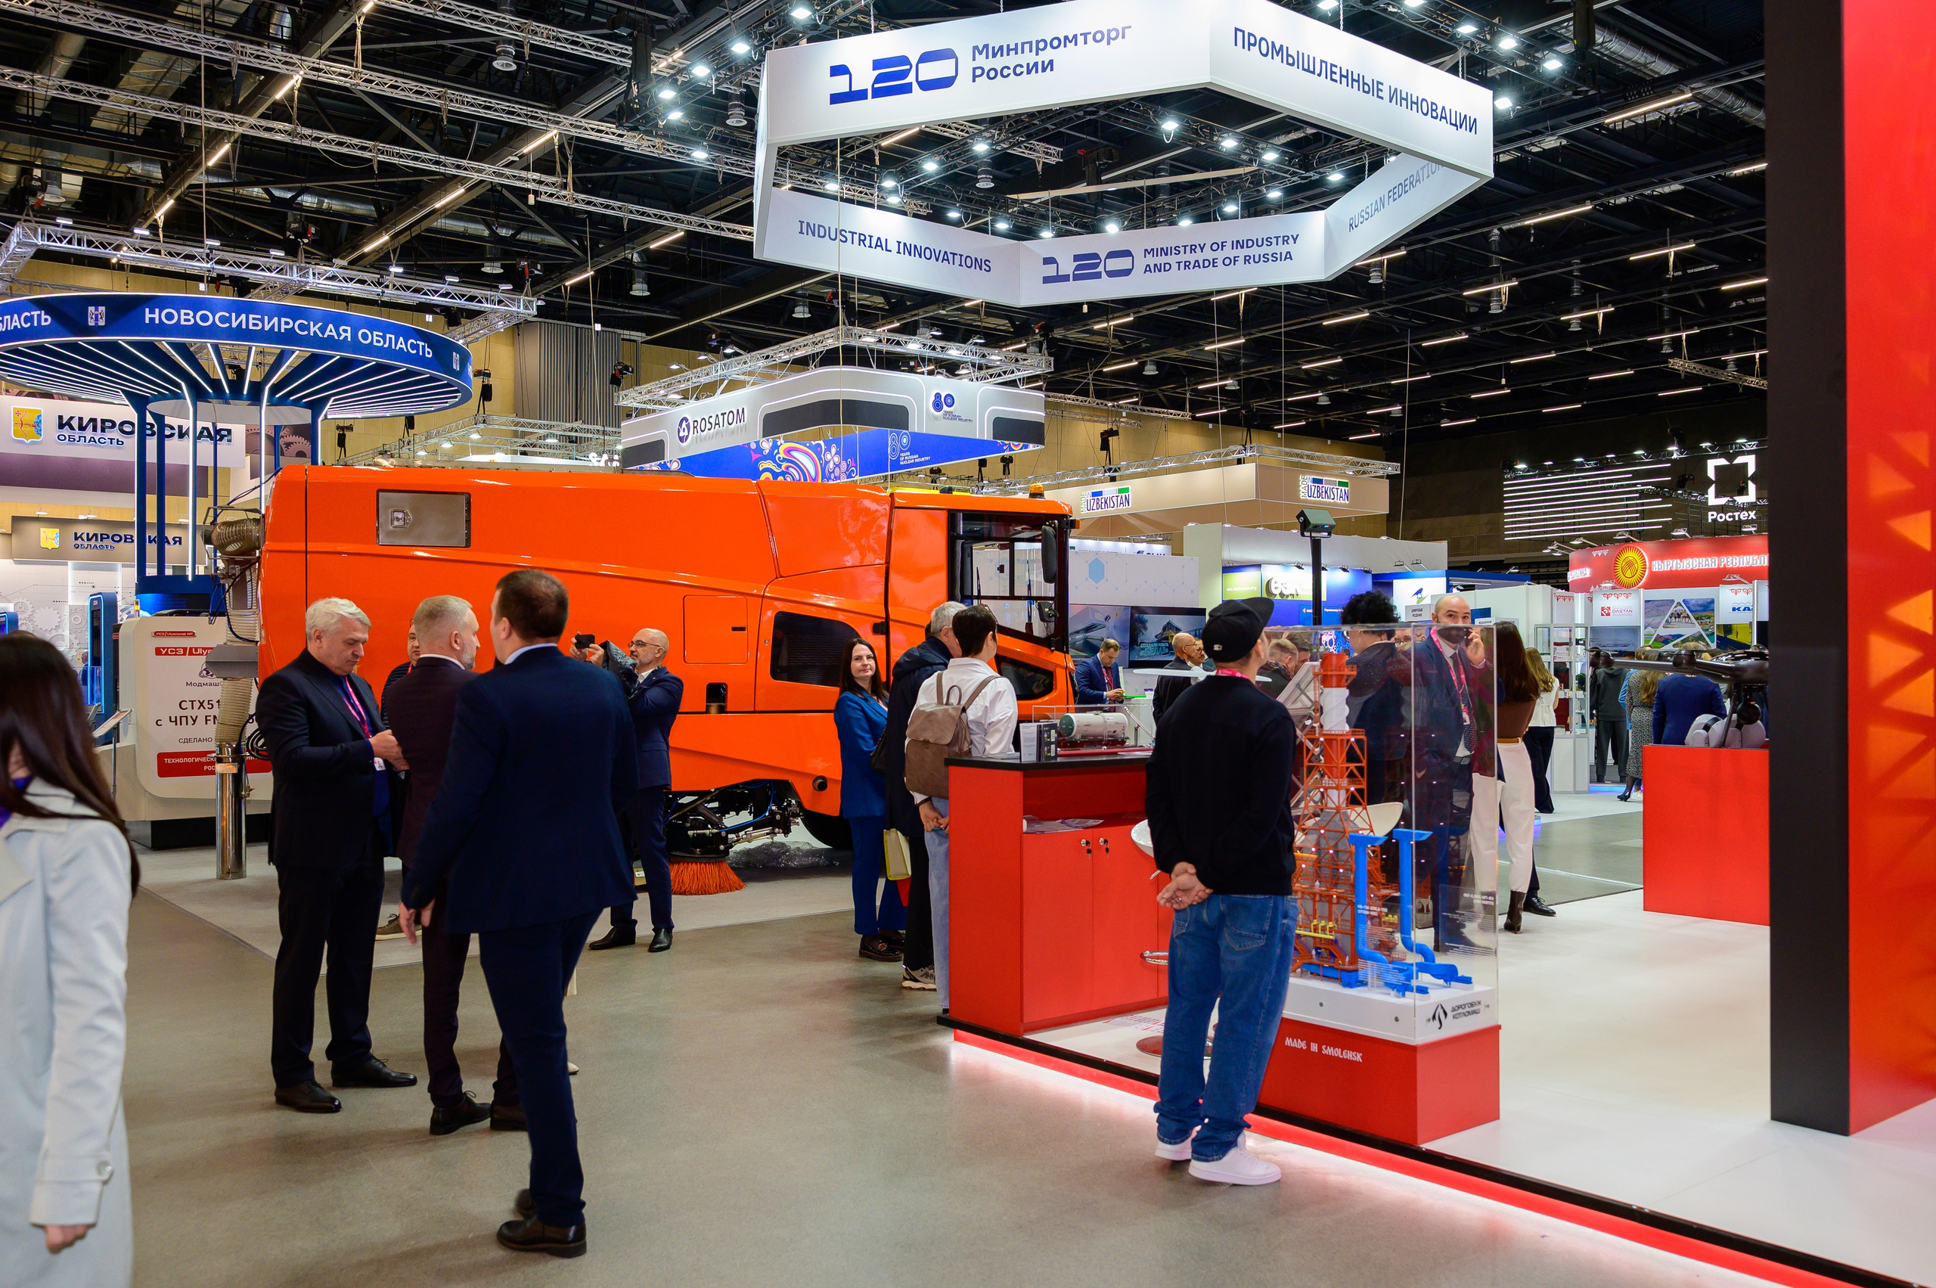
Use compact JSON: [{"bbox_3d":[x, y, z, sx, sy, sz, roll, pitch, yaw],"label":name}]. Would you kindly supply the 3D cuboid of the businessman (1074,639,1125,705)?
[{"bbox_3d":[1.231,0.828,14.000,0.520,1.740,0.380,1,-1,-37],"label":"businessman"}]

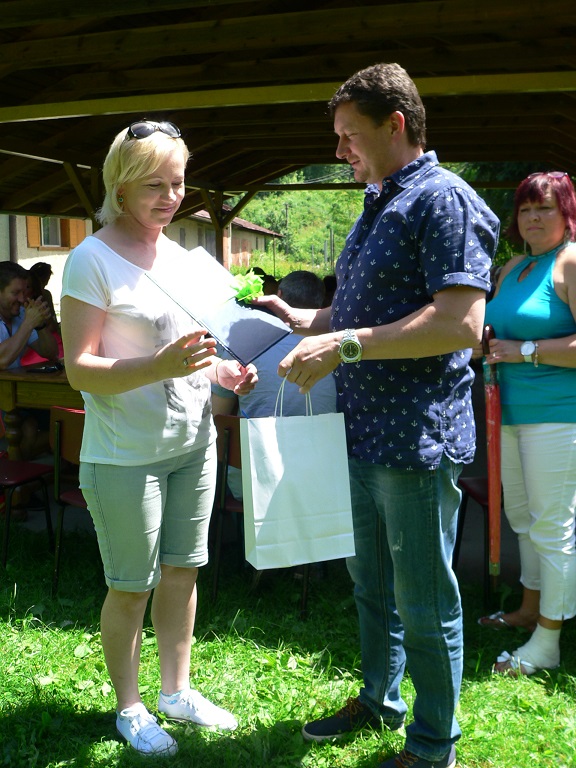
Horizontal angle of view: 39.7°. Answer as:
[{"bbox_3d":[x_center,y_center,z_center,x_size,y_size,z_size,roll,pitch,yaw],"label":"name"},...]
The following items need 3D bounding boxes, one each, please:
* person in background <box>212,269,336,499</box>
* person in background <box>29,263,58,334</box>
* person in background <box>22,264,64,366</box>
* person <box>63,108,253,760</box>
[{"bbox_3d":[0.051,0.196,3.285,0.580,1.290,0.700,1,9,16],"label":"person in background"},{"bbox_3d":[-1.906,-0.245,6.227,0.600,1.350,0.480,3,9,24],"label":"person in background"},{"bbox_3d":[-1.520,-0.040,4.944,0.500,1.320,0.650,2,9,20],"label":"person in background"},{"bbox_3d":[-0.333,0.177,2.139,0.480,1.680,0.500,7,11,41],"label":"person"}]

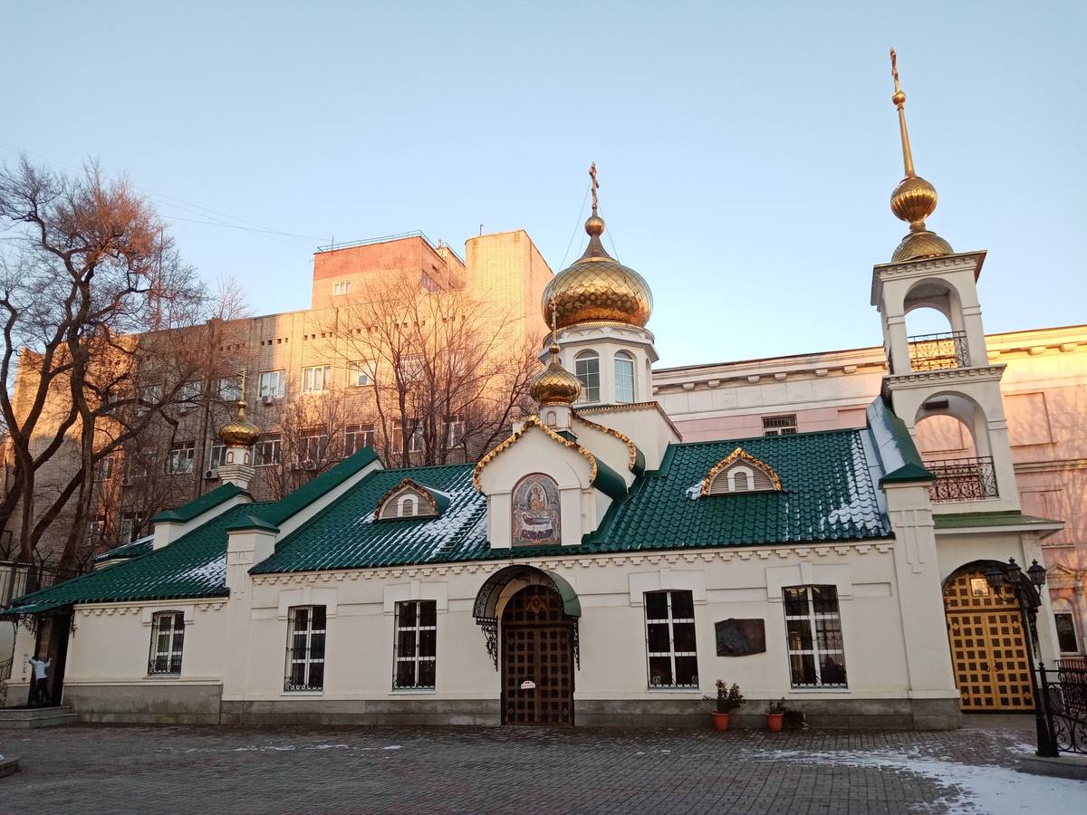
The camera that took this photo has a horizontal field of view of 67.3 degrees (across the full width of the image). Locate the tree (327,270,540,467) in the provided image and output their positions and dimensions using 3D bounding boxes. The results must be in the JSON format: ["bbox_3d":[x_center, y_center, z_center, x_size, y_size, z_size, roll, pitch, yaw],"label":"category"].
[{"bbox_3d":[-4.263,0.793,31.621,7.800,13.174,7.500,-6,-15,17],"label":"tree"}]

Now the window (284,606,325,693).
[{"bbox_3d":[-5.739,5.845,19.821,1.083,2.000,0.180,-6,-15,17],"label":"window"}]

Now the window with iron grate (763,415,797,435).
[{"bbox_3d":[9.716,1.246,33.443,1.362,1.850,0.150,-6,-16,17],"label":"window with iron grate"}]

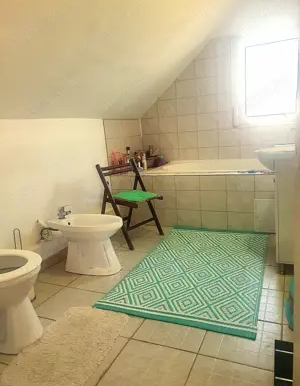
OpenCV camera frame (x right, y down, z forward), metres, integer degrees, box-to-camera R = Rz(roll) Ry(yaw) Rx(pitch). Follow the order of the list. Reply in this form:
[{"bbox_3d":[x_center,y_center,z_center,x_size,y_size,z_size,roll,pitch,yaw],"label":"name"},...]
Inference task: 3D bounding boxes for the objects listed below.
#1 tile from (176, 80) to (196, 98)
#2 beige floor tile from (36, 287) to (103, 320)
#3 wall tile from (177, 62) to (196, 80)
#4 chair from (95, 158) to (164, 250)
[{"bbox_3d":[0.435,-1.263,3.644,0.250,0.202,0.010,1,13,23],"label":"tile"},{"bbox_3d":[-0.480,0.664,1.799,0.330,0.010,0.330,1,12,24],"label":"beige floor tile"},{"bbox_3d":[0.418,-1.459,3.606,0.248,0.200,0.010,1,12,24],"label":"wall tile"},{"bbox_3d":[-0.180,0.069,2.809,0.515,0.745,0.475,5,14,40],"label":"chair"}]

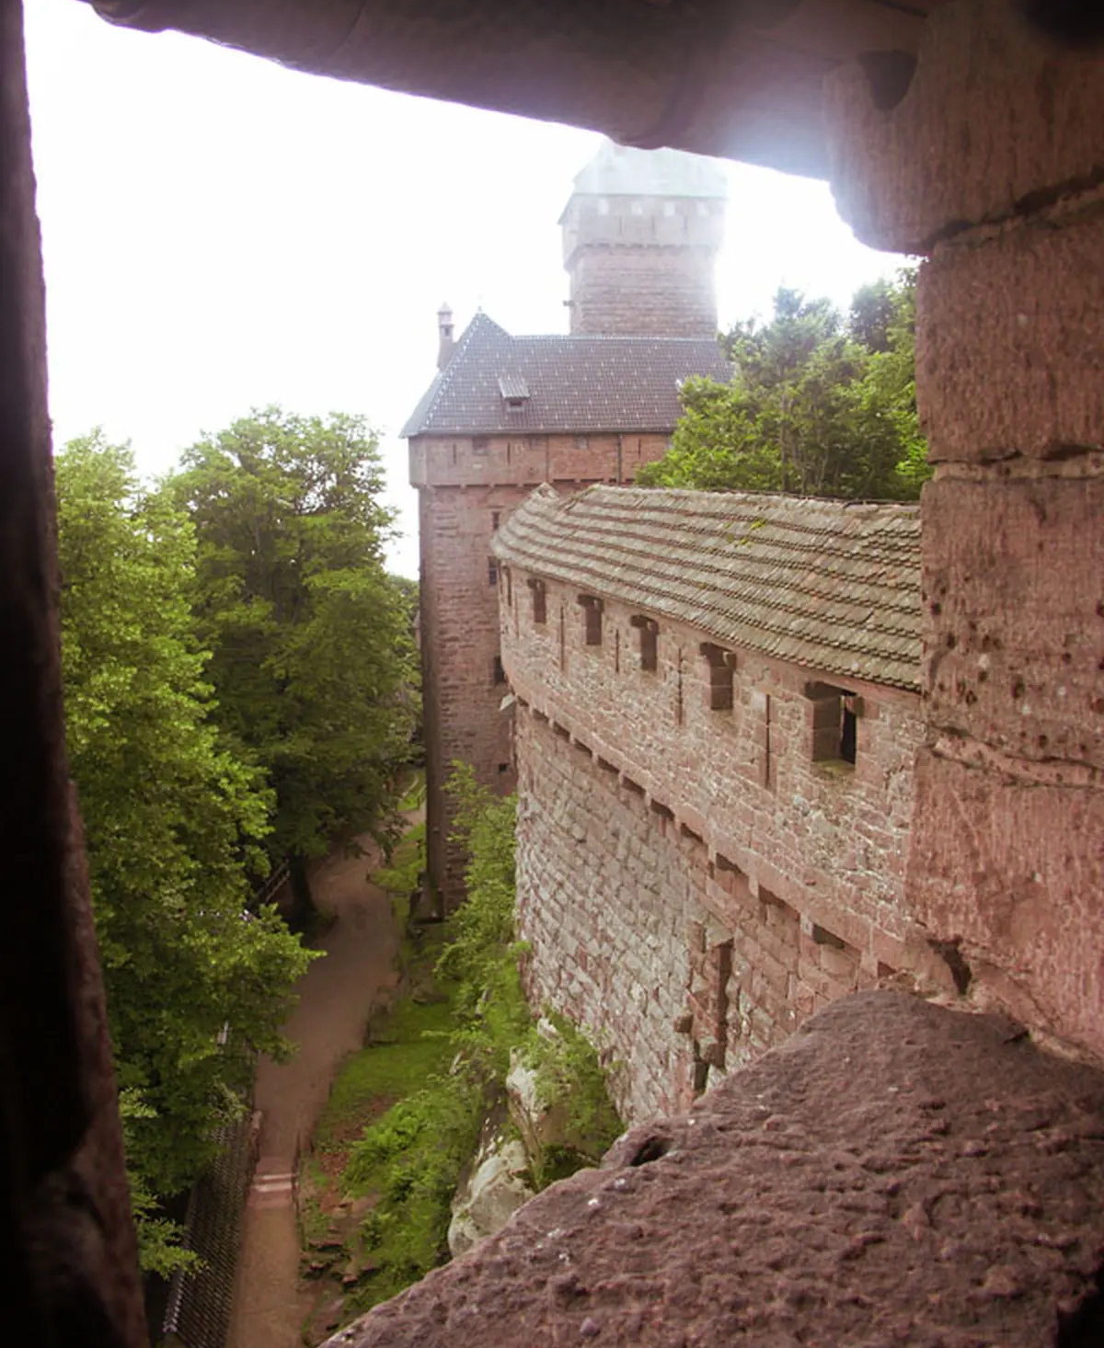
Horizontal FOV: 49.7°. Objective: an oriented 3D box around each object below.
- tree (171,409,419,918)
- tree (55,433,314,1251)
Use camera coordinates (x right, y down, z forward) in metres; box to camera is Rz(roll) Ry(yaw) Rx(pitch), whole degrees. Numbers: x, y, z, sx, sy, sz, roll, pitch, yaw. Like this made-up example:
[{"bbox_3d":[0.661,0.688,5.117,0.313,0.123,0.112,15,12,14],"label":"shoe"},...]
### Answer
[{"bbox_3d":[-11.248,0.254,52.550,11.200,23.200,11.200,0,11,0],"label":"tree"},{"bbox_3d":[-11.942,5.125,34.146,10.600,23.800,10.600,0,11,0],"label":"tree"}]

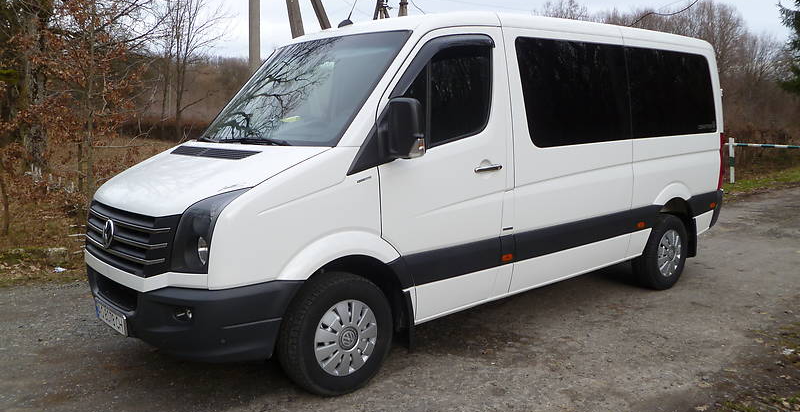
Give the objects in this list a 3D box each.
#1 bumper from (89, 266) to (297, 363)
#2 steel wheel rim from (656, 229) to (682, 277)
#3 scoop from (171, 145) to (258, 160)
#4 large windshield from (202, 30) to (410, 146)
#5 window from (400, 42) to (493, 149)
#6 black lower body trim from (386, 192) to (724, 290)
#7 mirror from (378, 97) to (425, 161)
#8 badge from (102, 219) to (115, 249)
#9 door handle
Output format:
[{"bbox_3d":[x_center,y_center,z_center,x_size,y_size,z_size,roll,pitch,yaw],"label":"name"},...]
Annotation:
[{"bbox_3d":[-1.407,0.540,3.900,0.740,0.430,1.940,-8,11,-40],"label":"bumper"},{"bbox_3d":[2.477,0.434,6.000,0.430,0.430,0.120,-8,11,-40],"label":"steel wheel rim"},{"bbox_3d":[-1.166,-0.337,3.998,0.150,0.060,1.050,-32,25,-34],"label":"scoop"},{"bbox_3d":[-0.710,-0.803,4.333,1.740,0.950,0.160,8,-31,49],"label":"large windshield"},{"bbox_3d":[0.271,-0.684,3.986,0.950,0.650,0.070,-8,3,-40],"label":"window"},{"bbox_3d":[1.598,0.180,5.151,4.350,0.215,0.070,-8,11,-40],"label":"black lower body trim"},{"bbox_3d":[0.000,-0.418,3.547,0.180,0.335,0.250,-8,11,-40],"label":"mirror"},{"bbox_3d":[-1.647,0.160,3.645,0.030,0.160,0.160,5,2,-41],"label":"badge"},{"bbox_3d":[0.567,-0.244,4.190,0.250,0.045,0.055,-8,11,-40],"label":"door handle"}]

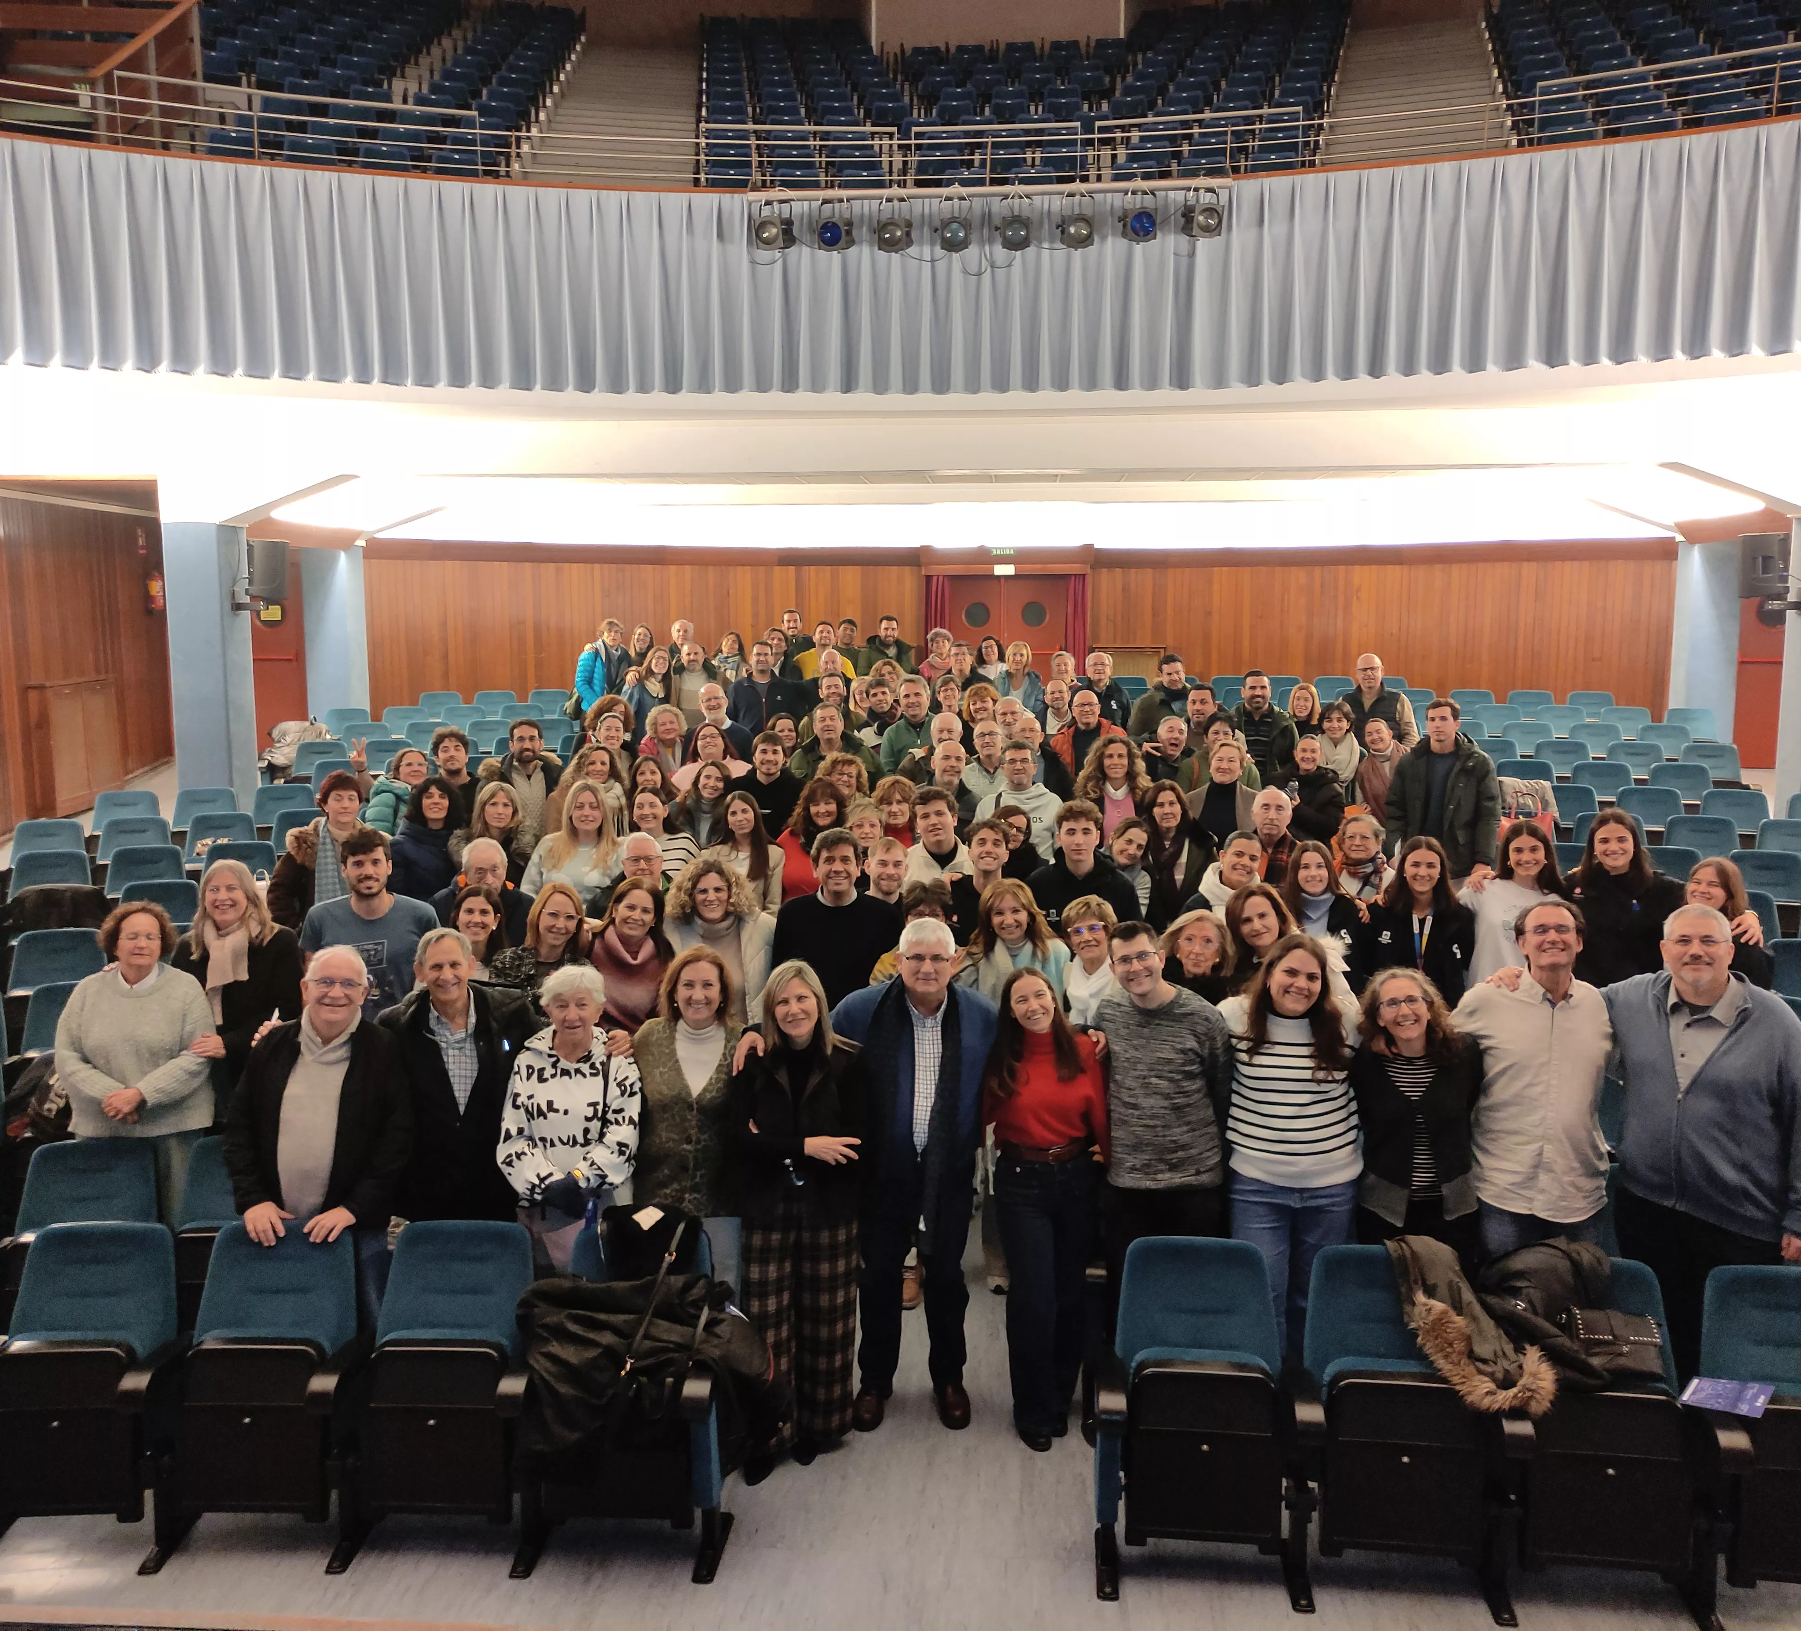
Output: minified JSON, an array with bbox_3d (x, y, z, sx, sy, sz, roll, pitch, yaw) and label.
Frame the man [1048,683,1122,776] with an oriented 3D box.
[{"bbox_3d":[1.308,0.011,11.069,0.550,1.779,0.360,1,8,5],"label":"man"}]

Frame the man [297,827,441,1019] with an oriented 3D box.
[{"bbox_3d":[-2.050,0.947,6.206,0.550,1.806,0.300,-2,8,-13],"label":"man"}]

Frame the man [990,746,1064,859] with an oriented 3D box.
[{"bbox_3d":[0.626,0.487,8.272,0.500,1.748,0.320,0,8,5],"label":"man"}]

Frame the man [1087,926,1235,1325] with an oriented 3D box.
[{"bbox_3d":[0.878,1.211,5.253,0.530,1.760,0.340,1,8,8],"label":"man"}]

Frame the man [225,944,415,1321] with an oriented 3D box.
[{"bbox_3d":[-1.910,1.253,5.158,0.610,1.690,0.440,-2,8,-11],"label":"man"}]

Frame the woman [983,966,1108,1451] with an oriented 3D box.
[{"bbox_3d":[0.467,1.277,5.116,0.460,1.600,0.330,0,7,3],"label":"woman"}]

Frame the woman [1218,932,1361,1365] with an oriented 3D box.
[{"bbox_3d":[1.245,1.225,5.119,0.500,1.709,0.330,1,8,12],"label":"woman"}]

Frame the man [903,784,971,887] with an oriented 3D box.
[{"bbox_3d":[0.177,0.759,7.721,0.520,1.806,0.340,0,8,3],"label":"man"}]

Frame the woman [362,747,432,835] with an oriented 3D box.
[{"bbox_3d":[-3.078,0.383,9.906,0.520,1.595,0.380,-4,9,-27],"label":"woman"}]

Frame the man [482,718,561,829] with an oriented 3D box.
[{"bbox_3d":[-2.359,0.281,9.969,0.560,1.782,0.380,-2,8,-11],"label":"man"}]

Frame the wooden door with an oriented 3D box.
[{"bbox_3d":[1.299,-1.829,18.621,1.500,2.040,0.080,1,8,6],"label":"wooden door"}]

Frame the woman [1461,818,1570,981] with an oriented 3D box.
[{"bbox_3d":[2.585,0.864,6.577,0.520,1.700,0.320,2,7,19],"label":"woman"}]

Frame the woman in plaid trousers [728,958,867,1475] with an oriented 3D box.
[{"bbox_3d":[-0.321,1.284,4.997,0.450,1.687,0.340,0,8,-2],"label":"woman in plaid trousers"}]

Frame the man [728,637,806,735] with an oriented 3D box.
[{"bbox_3d":[-1.023,-0.413,11.927,0.550,1.820,0.330,-1,8,-2],"label":"man"}]

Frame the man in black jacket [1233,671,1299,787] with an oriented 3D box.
[{"bbox_3d":[2.573,-0.123,11.373,0.560,1.838,0.360,1,8,9],"label":"man in black jacket"}]

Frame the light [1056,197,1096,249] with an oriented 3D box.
[{"bbox_3d":[1.276,-4.308,11.400,0.280,0.360,0.340,-1,8,-6],"label":"light"}]

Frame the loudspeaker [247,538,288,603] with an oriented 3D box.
[{"bbox_3d":[-4.837,-1.876,12.008,0.310,0.490,0.290,7,10,42],"label":"loudspeaker"}]

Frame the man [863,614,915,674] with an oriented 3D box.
[{"bbox_3d":[-0.114,-0.909,14.095,0.520,1.750,0.340,0,7,-2],"label":"man"}]

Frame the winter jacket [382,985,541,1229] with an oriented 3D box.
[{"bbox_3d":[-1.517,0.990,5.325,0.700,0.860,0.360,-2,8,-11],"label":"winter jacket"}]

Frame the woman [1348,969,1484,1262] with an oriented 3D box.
[{"bbox_3d":[1.616,1.273,4.924,0.480,1.620,0.330,2,7,16],"label":"woman"}]

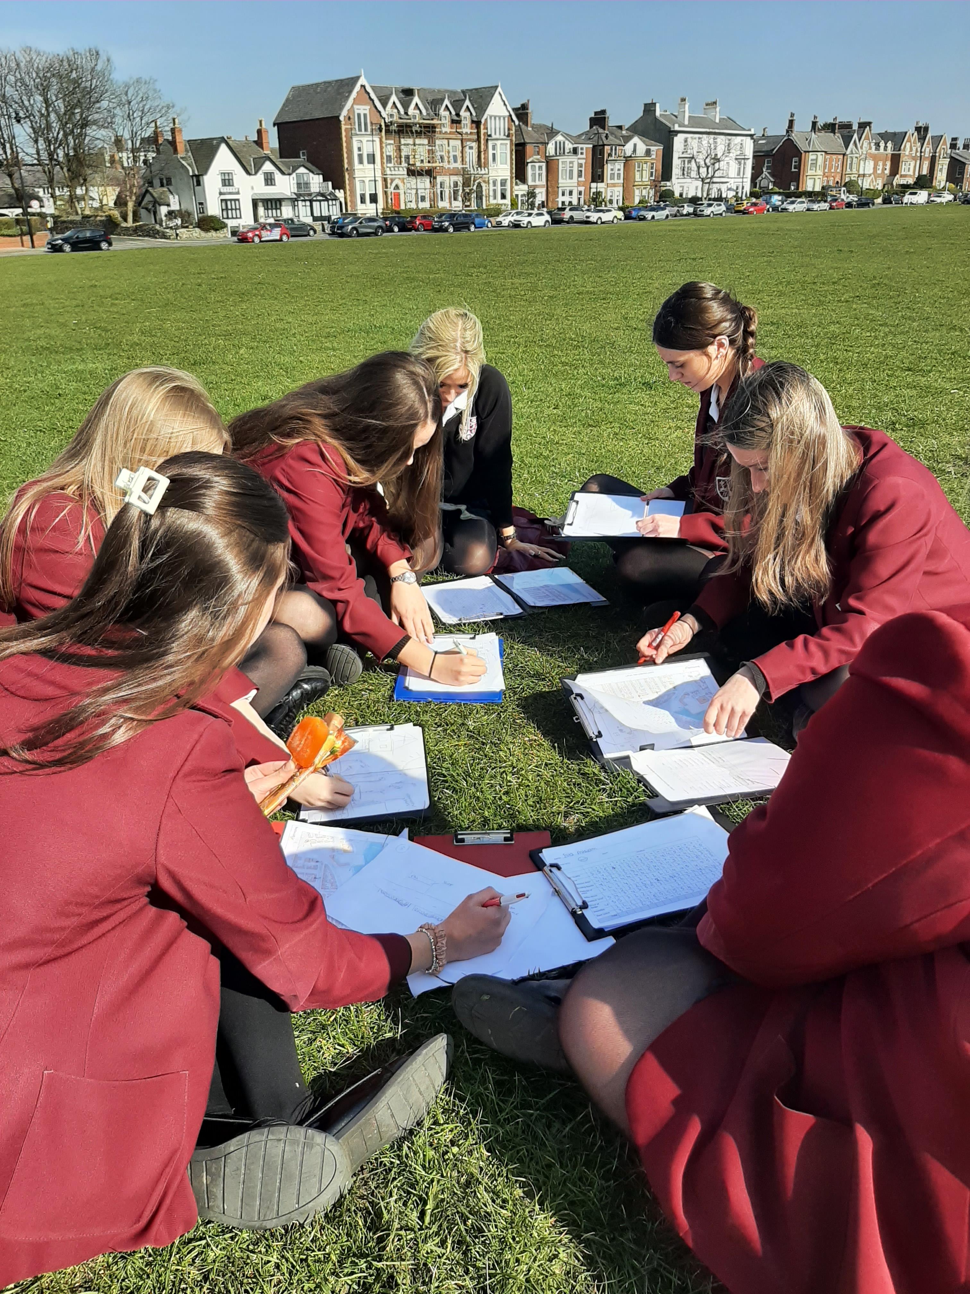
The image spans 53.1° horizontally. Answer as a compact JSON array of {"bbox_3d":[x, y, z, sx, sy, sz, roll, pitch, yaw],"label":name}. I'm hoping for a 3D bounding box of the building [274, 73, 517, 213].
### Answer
[{"bbox_3d":[-9.387,-56.177,112.041,25.100,15.600,13.600,-22,30,-38],"label":"building"}]

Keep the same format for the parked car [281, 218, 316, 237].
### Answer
[{"bbox_3d":[-17.338,-37.725,87.500,1.800,1.480,4.300,21,32,40],"label":"parked car"}]

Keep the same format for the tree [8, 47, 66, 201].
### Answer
[{"bbox_3d":[-38.706,-44.604,84.000,5.500,13.600,5.500,-2,23,0],"label":"tree"}]

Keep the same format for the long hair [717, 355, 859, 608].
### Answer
[{"bbox_3d":[0.588,-0.312,1.880,0.260,0.470,0.240,-18,28,-33],"label":"long hair"}]

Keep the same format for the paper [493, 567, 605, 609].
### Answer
[{"bbox_3d":[0.182,-0.167,2.736,0.210,0.012,0.290,-9,25,-16],"label":"paper"}]

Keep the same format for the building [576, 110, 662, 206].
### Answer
[{"bbox_3d":[16.995,-67.503,137.162,10.000,12.200,14.400,19,31,38],"label":"building"}]

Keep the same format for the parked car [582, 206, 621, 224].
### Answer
[{"bbox_3d":[12.626,-46.534,104.682,4.350,1.600,1.820,-23,31,-40],"label":"parked car"}]

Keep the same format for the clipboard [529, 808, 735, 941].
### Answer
[{"bbox_3d":[0.276,0.354,1.562,0.340,0.018,0.235,-11,26,-19],"label":"clipboard"}]

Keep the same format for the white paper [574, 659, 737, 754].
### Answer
[{"bbox_3d":[0.359,0.118,2.010,0.297,0.030,0.215,-7,47,-12],"label":"white paper"}]

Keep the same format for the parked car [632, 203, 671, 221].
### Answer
[{"bbox_3d":[19.338,-49.977,112.000,4.350,1.450,1.790,-23,33,-39],"label":"parked car"}]

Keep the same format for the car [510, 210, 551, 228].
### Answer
[{"bbox_3d":[4.591,-42.699,97.000,4.250,1.560,1.820,-23,32,-39],"label":"car"}]

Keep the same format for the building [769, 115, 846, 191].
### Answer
[{"bbox_3d":[49.906,-76.750,152.730,11.000,11.800,6.200,-22,32,-37],"label":"building"}]

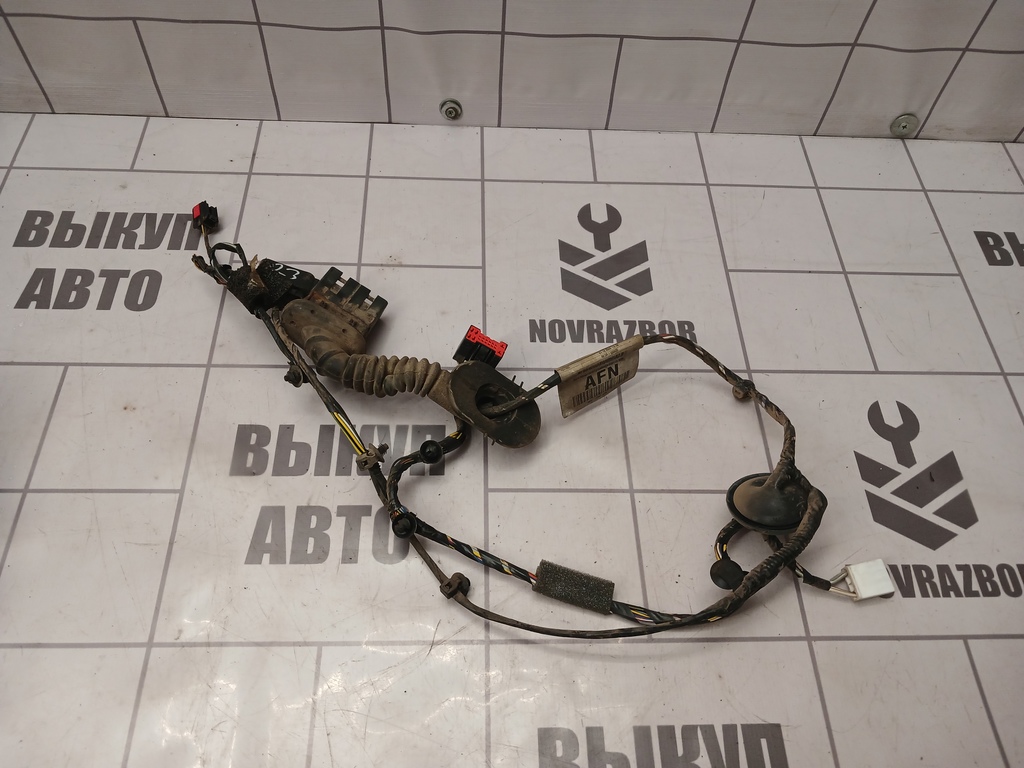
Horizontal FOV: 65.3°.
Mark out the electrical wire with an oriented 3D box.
[{"bbox_3d":[-0.027,0.022,0.536,0.479,0.052,0.255,10,57,2],"label":"electrical wire"}]

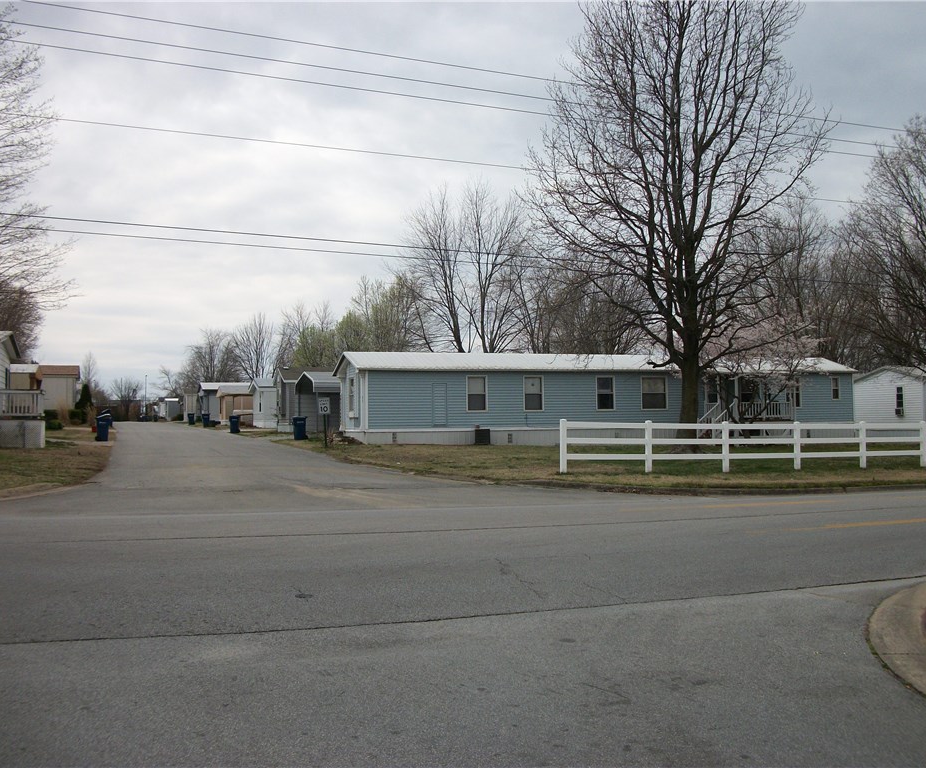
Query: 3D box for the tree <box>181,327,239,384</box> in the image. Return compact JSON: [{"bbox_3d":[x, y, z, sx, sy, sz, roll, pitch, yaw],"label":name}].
[{"bbox_3d":[-29.643,-1.061,111.107,6.801,11.125,6.801,0,-1,0],"label":"tree"}]

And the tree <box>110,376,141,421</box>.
[{"bbox_3d":[-49.217,2.205,138.045,4.665,6.304,4.665,0,-1,0],"label":"tree"}]

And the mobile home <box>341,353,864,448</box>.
[{"bbox_3d":[6.568,0.596,43.434,24.480,3.850,5.000,0,-2,-20],"label":"mobile home"}]

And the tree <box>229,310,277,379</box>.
[{"bbox_3d":[-23.388,-1.762,105.120,5.102,12.114,5.102,0,-1,0],"label":"tree"}]

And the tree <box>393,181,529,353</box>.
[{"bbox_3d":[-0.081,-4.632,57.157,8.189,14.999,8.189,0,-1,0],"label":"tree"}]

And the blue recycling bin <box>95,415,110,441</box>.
[{"bbox_3d":[-16.114,2.000,42.315,0.720,1.140,0.640,0,-2,-20],"label":"blue recycling bin"}]

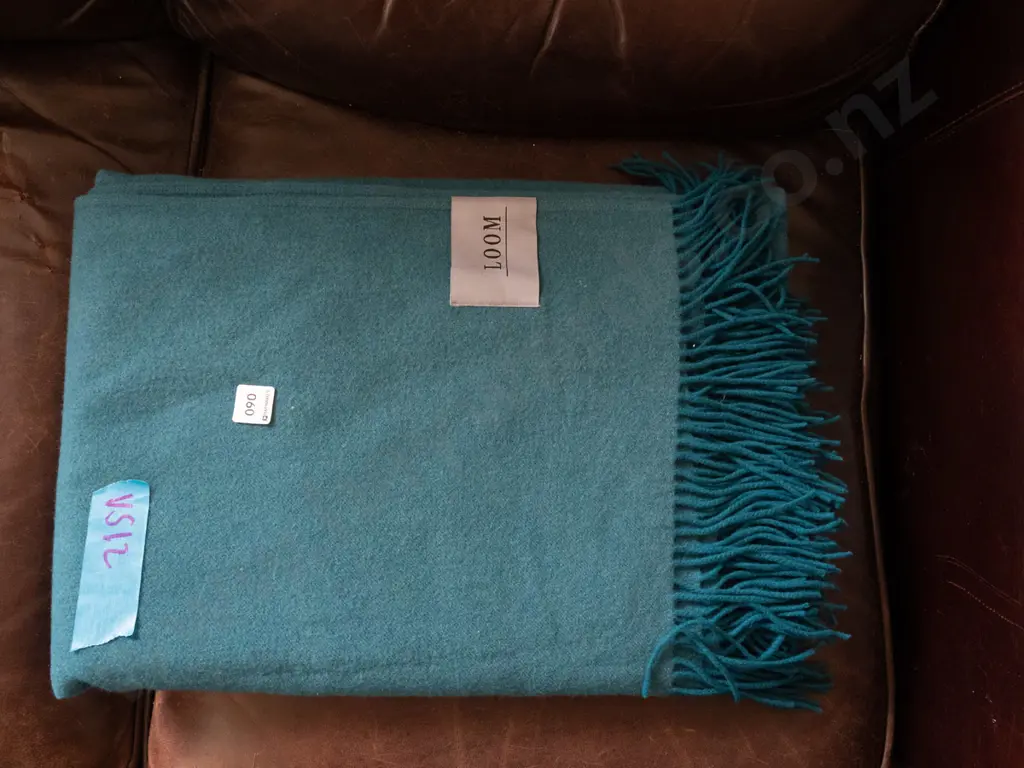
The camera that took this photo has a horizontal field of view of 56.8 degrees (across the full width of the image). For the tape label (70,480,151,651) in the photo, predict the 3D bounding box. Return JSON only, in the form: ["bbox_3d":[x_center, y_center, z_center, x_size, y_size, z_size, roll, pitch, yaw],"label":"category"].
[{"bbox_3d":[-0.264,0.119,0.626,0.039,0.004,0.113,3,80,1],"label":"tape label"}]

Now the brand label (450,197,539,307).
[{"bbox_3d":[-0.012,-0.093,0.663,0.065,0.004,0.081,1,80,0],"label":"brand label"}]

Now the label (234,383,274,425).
[{"bbox_3d":[-0.176,0.014,0.645,0.026,0.002,0.026,4,80,1],"label":"label"}]

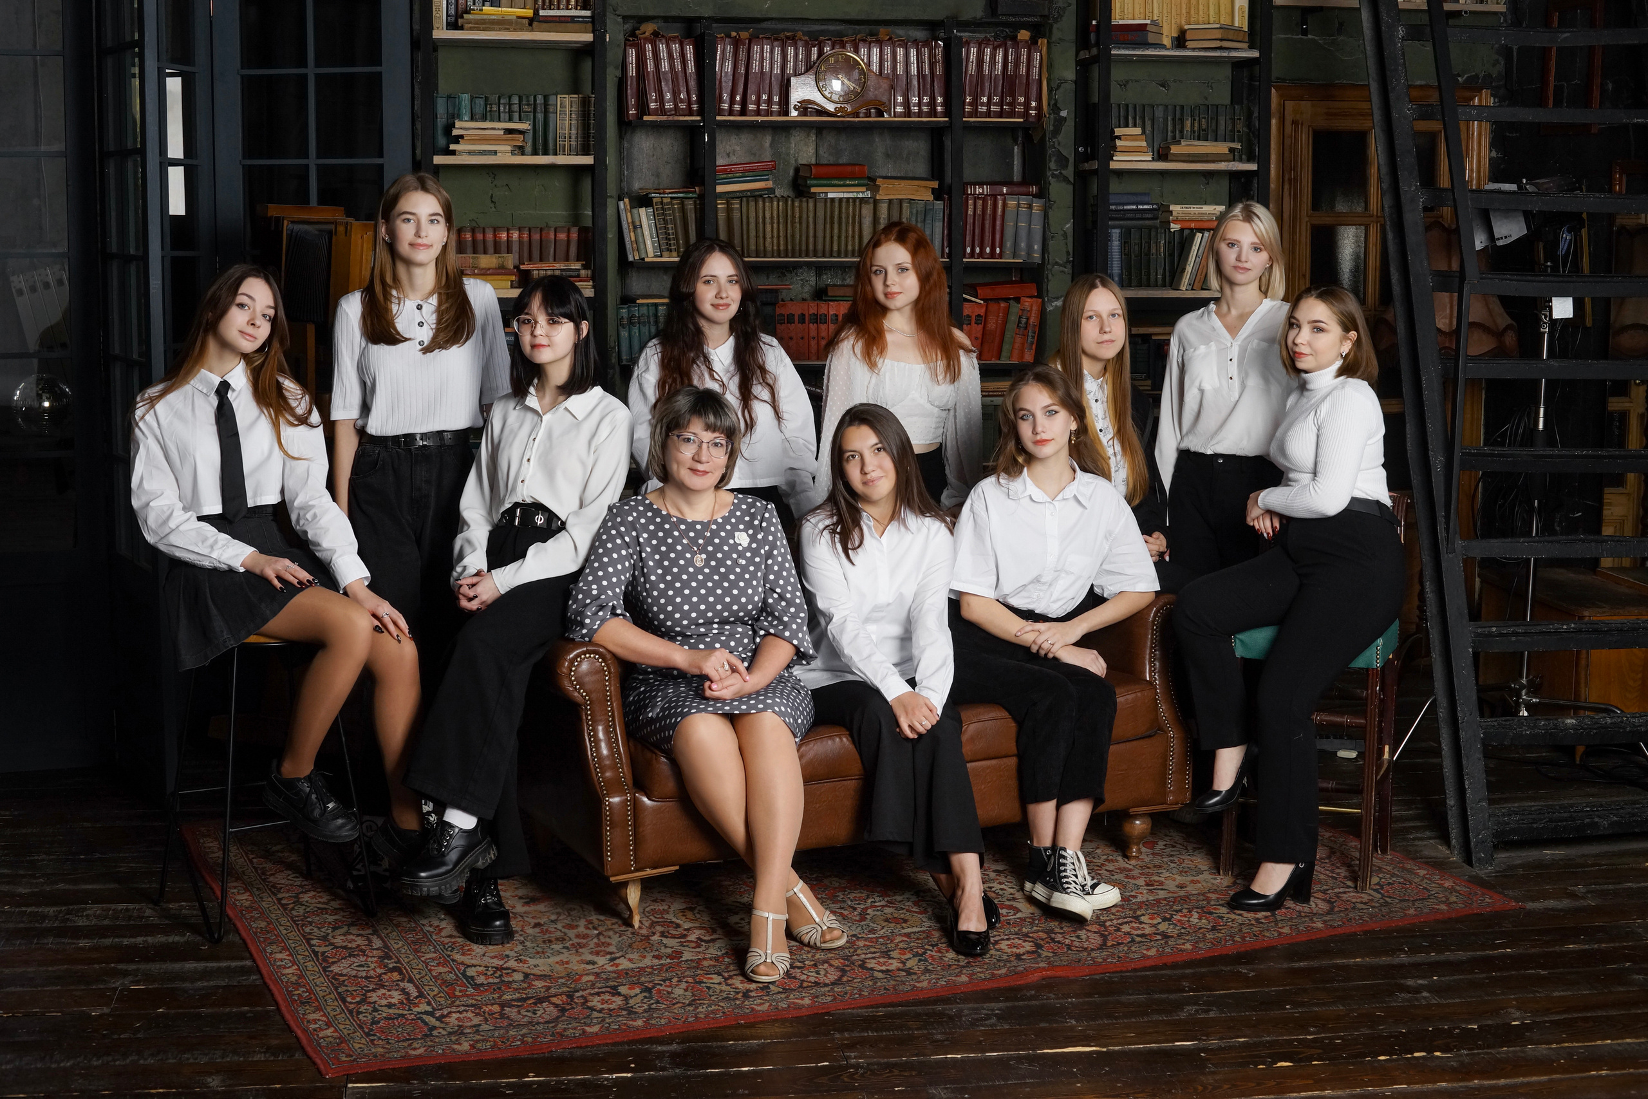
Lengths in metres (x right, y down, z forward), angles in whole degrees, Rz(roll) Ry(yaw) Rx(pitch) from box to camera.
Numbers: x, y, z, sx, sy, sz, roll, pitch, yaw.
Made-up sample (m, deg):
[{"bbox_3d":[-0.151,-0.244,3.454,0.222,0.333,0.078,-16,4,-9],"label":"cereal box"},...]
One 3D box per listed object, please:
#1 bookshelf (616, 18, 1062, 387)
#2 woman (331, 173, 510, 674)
[{"bbox_3d":[0.030,-0.627,8.206,1.550,2.490,0.300,-1,5,-8],"label":"bookshelf"},{"bbox_3d":[-0.975,-0.072,5.633,0.450,1.690,0.320,-1,7,-8],"label":"woman"}]

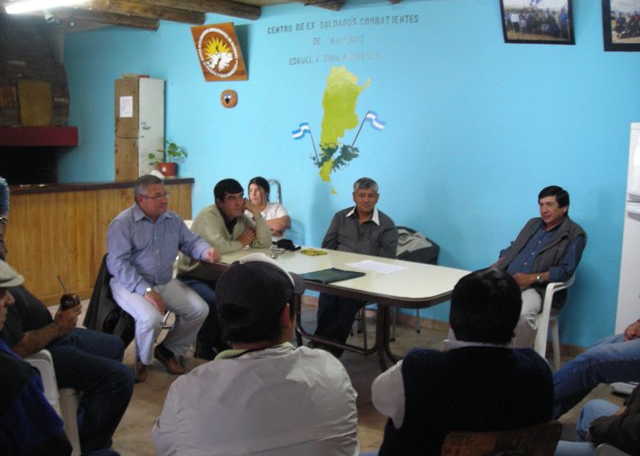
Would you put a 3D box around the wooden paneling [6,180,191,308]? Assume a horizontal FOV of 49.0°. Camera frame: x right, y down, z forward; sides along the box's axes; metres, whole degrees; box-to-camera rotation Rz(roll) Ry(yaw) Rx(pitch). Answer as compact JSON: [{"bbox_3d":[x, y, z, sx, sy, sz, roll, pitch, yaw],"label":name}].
[{"bbox_3d":[-2.108,0.095,6.650,0.380,1.040,2.200,6,9,34],"label":"wooden paneling"}]

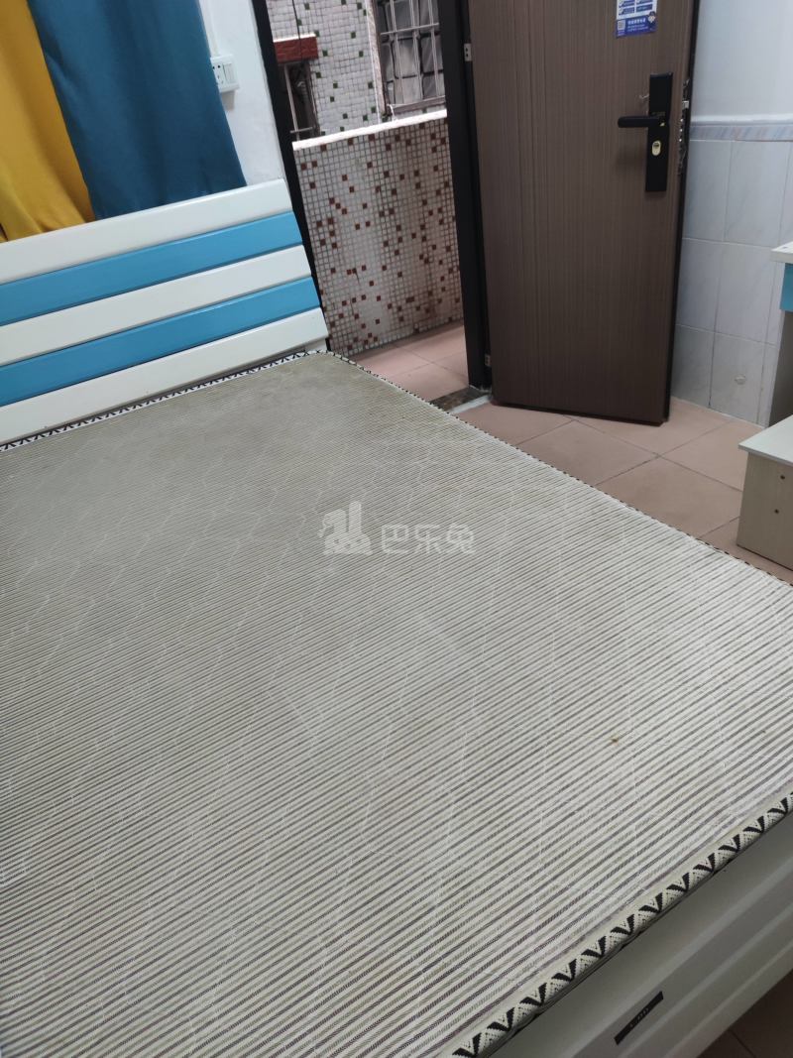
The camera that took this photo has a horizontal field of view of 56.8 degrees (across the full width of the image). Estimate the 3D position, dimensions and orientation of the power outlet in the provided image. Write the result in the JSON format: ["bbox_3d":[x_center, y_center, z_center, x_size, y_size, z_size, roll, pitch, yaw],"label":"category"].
[{"bbox_3d":[-0.513,-1.322,2.133,0.086,0.086,0.035,-24,35,-21],"label":"power outlet"}]

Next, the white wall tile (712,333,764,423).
[{"bbox_3d":[1.199,-0.531,2.579,0.010,0.293,0.200,-24,35,-21],"label":"white wall tile"}]

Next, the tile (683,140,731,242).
[{"bbox_3d":[1.009,-1.111,2.415,0.010,0.300,0.200,-24,35,-21],"label":"tile"}]

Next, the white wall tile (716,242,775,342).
[{"bbox_3d":[1.155,-0.779,2.421,0.010,0.300,0.200,-24,35,-21],"label":"white wall tile"}]

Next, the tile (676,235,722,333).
[{"bbox_3d":[1.054,-0.859,2.576,0.010,0.300,0.200,-24,35,-21],"label":"tile"}]

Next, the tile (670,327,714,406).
[{"bbox_3d":[1.098,-0.612,2.733,0.010,0.293,0.200,-24,35,-21],"label":"tile"}]

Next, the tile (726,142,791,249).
[{"bbox_3d":[1.110,-1.030,2.261,0.010,0.300,0.200,-24,35,-21],"label":"tile"}]

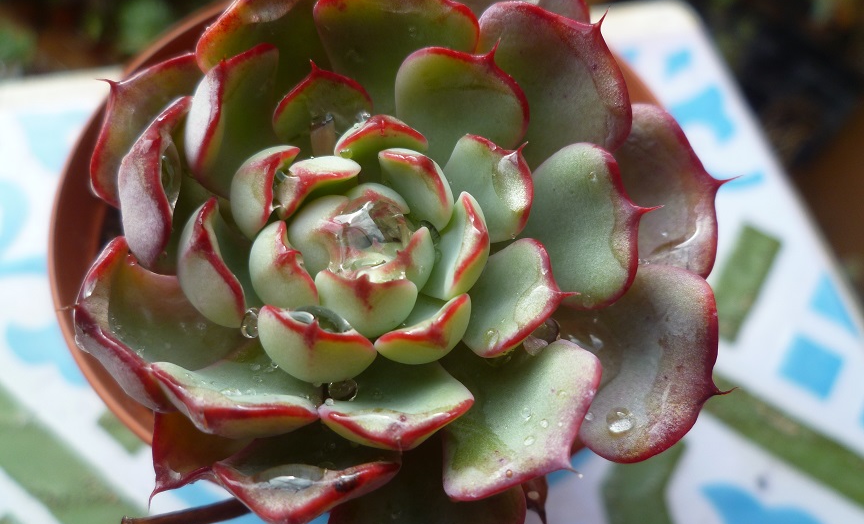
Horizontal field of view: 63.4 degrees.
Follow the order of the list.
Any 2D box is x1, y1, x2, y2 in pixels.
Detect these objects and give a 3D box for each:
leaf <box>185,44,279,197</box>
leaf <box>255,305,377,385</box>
[{"bbox_3d":[-0.050,-0.035,0.175,0.031,0.012,0.034,-36,104,-17],"label":"leaf"},{"bbox_3d":[-0.024,0.017,0.147,0.025,0.018,0.011,15,98,6],"label":"leaf"}]

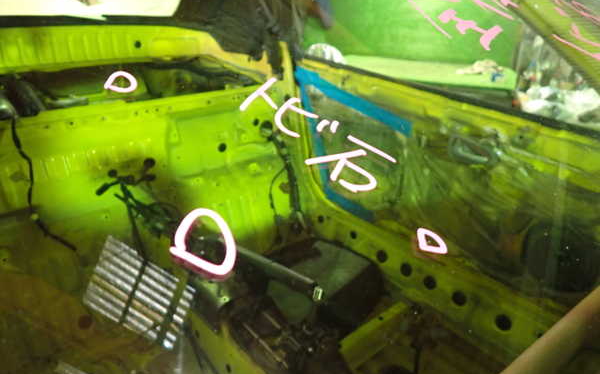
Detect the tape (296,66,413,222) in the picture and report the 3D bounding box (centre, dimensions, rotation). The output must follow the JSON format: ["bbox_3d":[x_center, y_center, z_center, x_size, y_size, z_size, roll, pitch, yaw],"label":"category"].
[{"bbox_3d":[0.145,-0.120,1.305,0.040,0.435,0.480,-19,28,-32],"label":"tape"}]

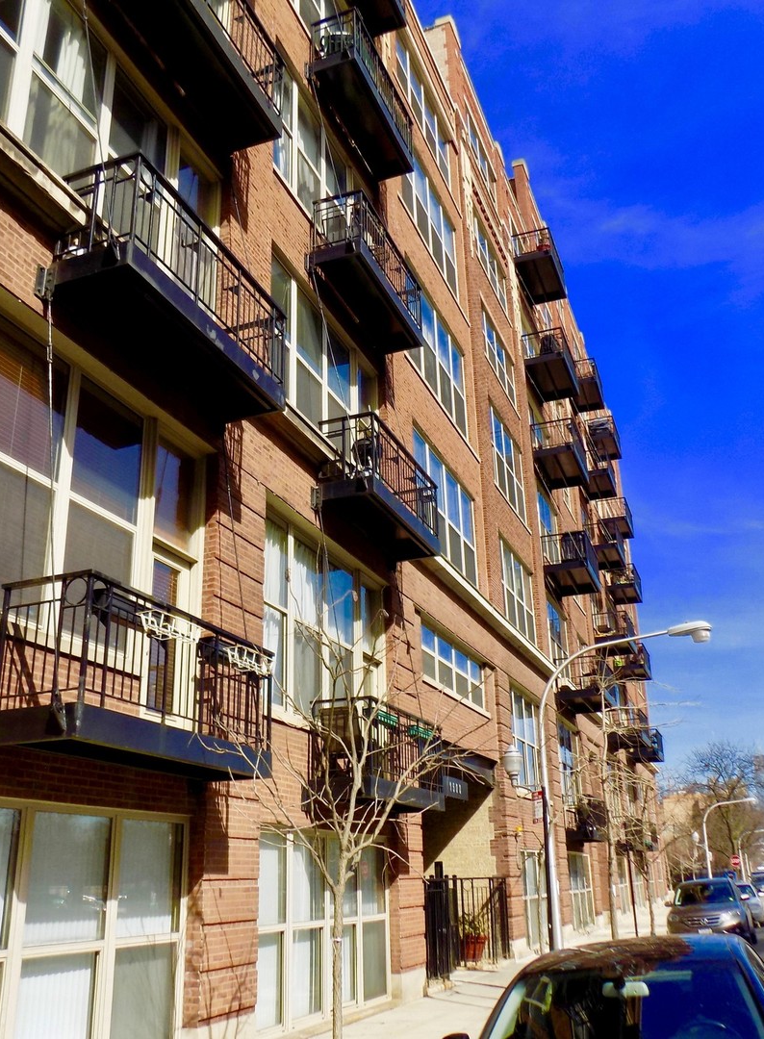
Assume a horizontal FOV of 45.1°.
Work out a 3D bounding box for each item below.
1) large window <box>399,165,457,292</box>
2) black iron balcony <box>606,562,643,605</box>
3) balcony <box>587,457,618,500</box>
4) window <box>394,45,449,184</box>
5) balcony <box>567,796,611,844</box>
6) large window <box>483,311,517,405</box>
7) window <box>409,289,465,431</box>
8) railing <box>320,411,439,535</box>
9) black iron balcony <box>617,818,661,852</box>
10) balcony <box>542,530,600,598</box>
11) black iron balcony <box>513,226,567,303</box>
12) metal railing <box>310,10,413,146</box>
[{"bbox_3d":[1.222,-7.863,23.733,0.150,2.488,4.761,-9,-23,19],"label":"large window"},{"bbox_3d":[12.372,3.302,46.994,1.380,1.240,2.970,-10,-23,19],"label":"black iron balcony"},{"bbox_3d":[10.542,-2.142,44.952,1.327,1.284,3.317,-10,-23,19],"label":"balcony"},{"bbox_3d":[1.091,-10.683,24.112,0.170,2.150,4.400,-10,-23,19],"label":"window"},{"bbox_3d":[6.573,9.366,29.037,0.872,1.097,3.157,-10,-23,19],"label":"balcony"},{"bbox_3d":[3.765,-5.102,29.650,0.160,1.846,4.441,-10,-23,19],"label":"large window"},{"bbox_3d":[1.313,-3.763,21.521,0.120,2.640,4.580,-10,-23,19],"label":"window"},{"bbox_3d":[0.053,-0.512,15.282,0.899,1.097,3.328,-10,-23,19],"label":"railing"},{"bbox_3d":[10.279,12.696,37.158,1.050,1.250,3.300,-10,-23,19],"label":"black iron balcony"},{"bbox_3d":[6.652,1.589,32.081,1.418,1.272,2.967,-9,-23,19],"label":"balcony"},{"bbox_3d":[6.234,-9.792,35.925,1.380,1.240,2.970,-10,-23,19],"label":"black iron balcony"},{"bbox_3d":[-0.306,-8.309,18.107,0.877,1.000,3.140,-10,-23,19],"label":"metal railing"}]

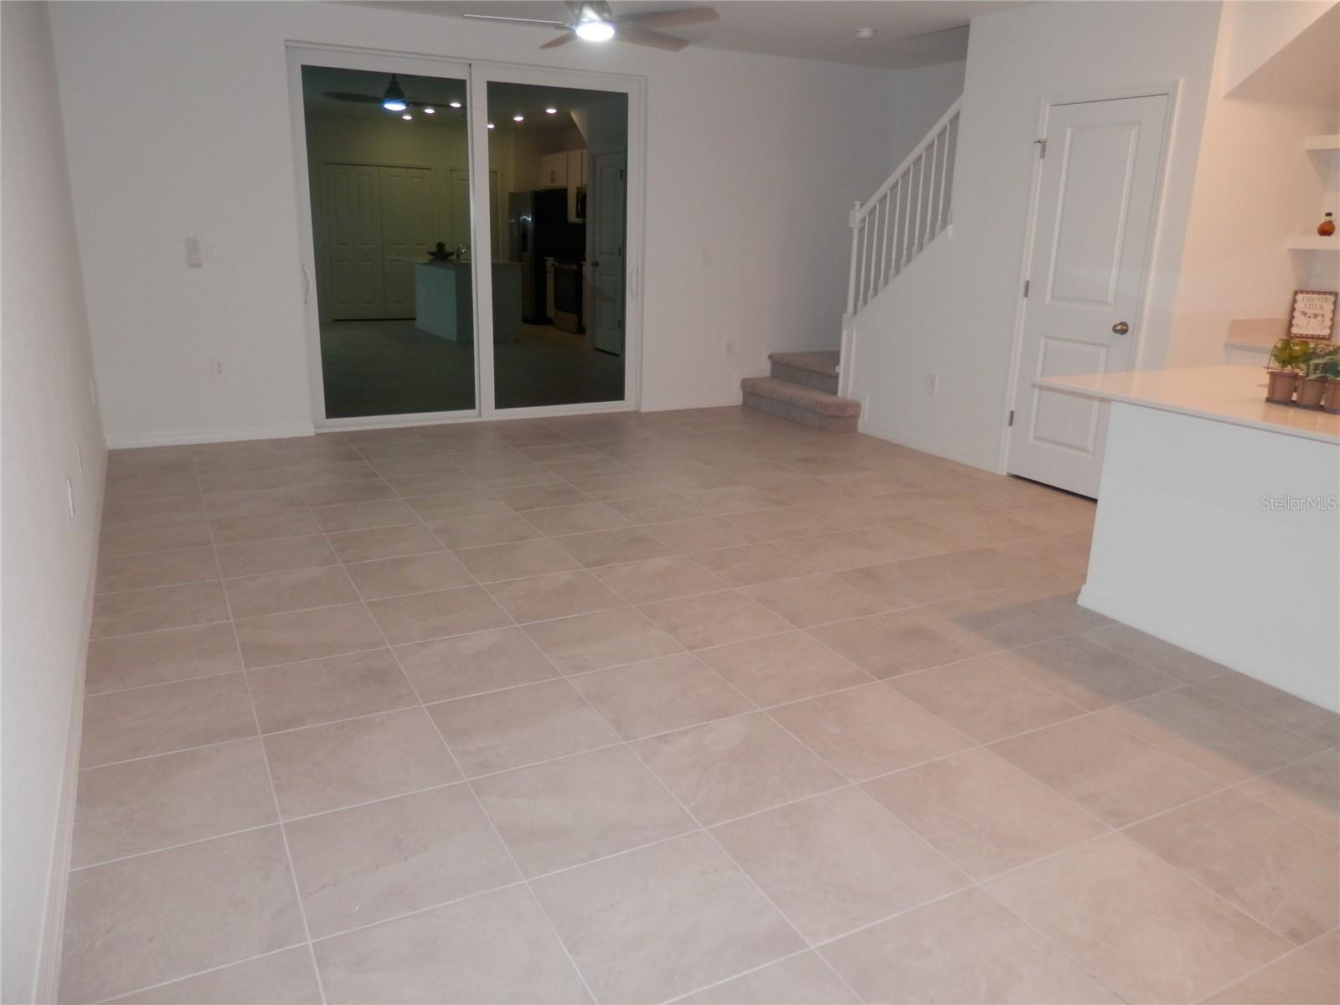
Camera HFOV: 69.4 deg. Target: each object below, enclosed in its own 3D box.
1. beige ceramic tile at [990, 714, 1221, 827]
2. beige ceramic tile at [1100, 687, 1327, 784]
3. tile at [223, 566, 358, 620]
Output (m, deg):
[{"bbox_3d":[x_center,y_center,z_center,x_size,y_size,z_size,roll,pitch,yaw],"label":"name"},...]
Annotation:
[{"bbox_3d":[1.201,0.738,2.691,0.453,0.012,0.448,-7,18,-27],"label":"beige ceramic tile"},{"bbox_3d":[1.603,0.689,2.898,0.453,0.010,0.447,-7,18,-27],"label":"beige ceramic tile"},{"bbox_3d":[-1.463,0.348,3.756,0.449,0.010,0.449,-7,18,-27],"label":"tile"}]

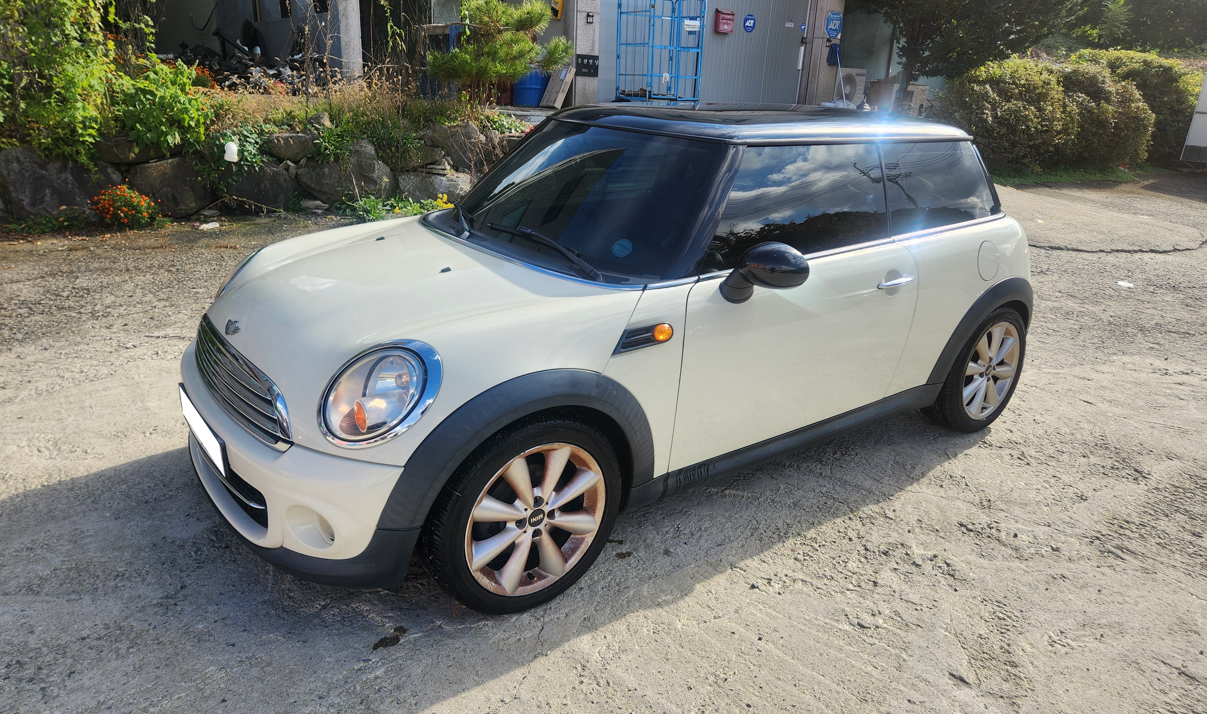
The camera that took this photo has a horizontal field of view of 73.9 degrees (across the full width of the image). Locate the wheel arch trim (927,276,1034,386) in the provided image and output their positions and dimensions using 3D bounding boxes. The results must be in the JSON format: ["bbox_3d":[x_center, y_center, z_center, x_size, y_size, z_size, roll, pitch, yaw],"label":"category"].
[{"bbox_3d":[1.729,-0.175,3.658,0.940,0.430,0.160,-12,23,-35],"label":"wheel arch trim"}]

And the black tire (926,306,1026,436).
[{"bbox_3d":[1.751,0.037,3.798,0.615,0.615,0.208,-12,23,-35],"label":"black tire"}]

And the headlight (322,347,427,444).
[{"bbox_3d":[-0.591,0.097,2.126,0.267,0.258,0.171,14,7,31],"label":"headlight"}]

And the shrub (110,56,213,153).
[{"bbox_3d":[-4.471,-2.548,8.100,0.980,0.920,0.850,-12,24,-34],"label":"shrub"}]

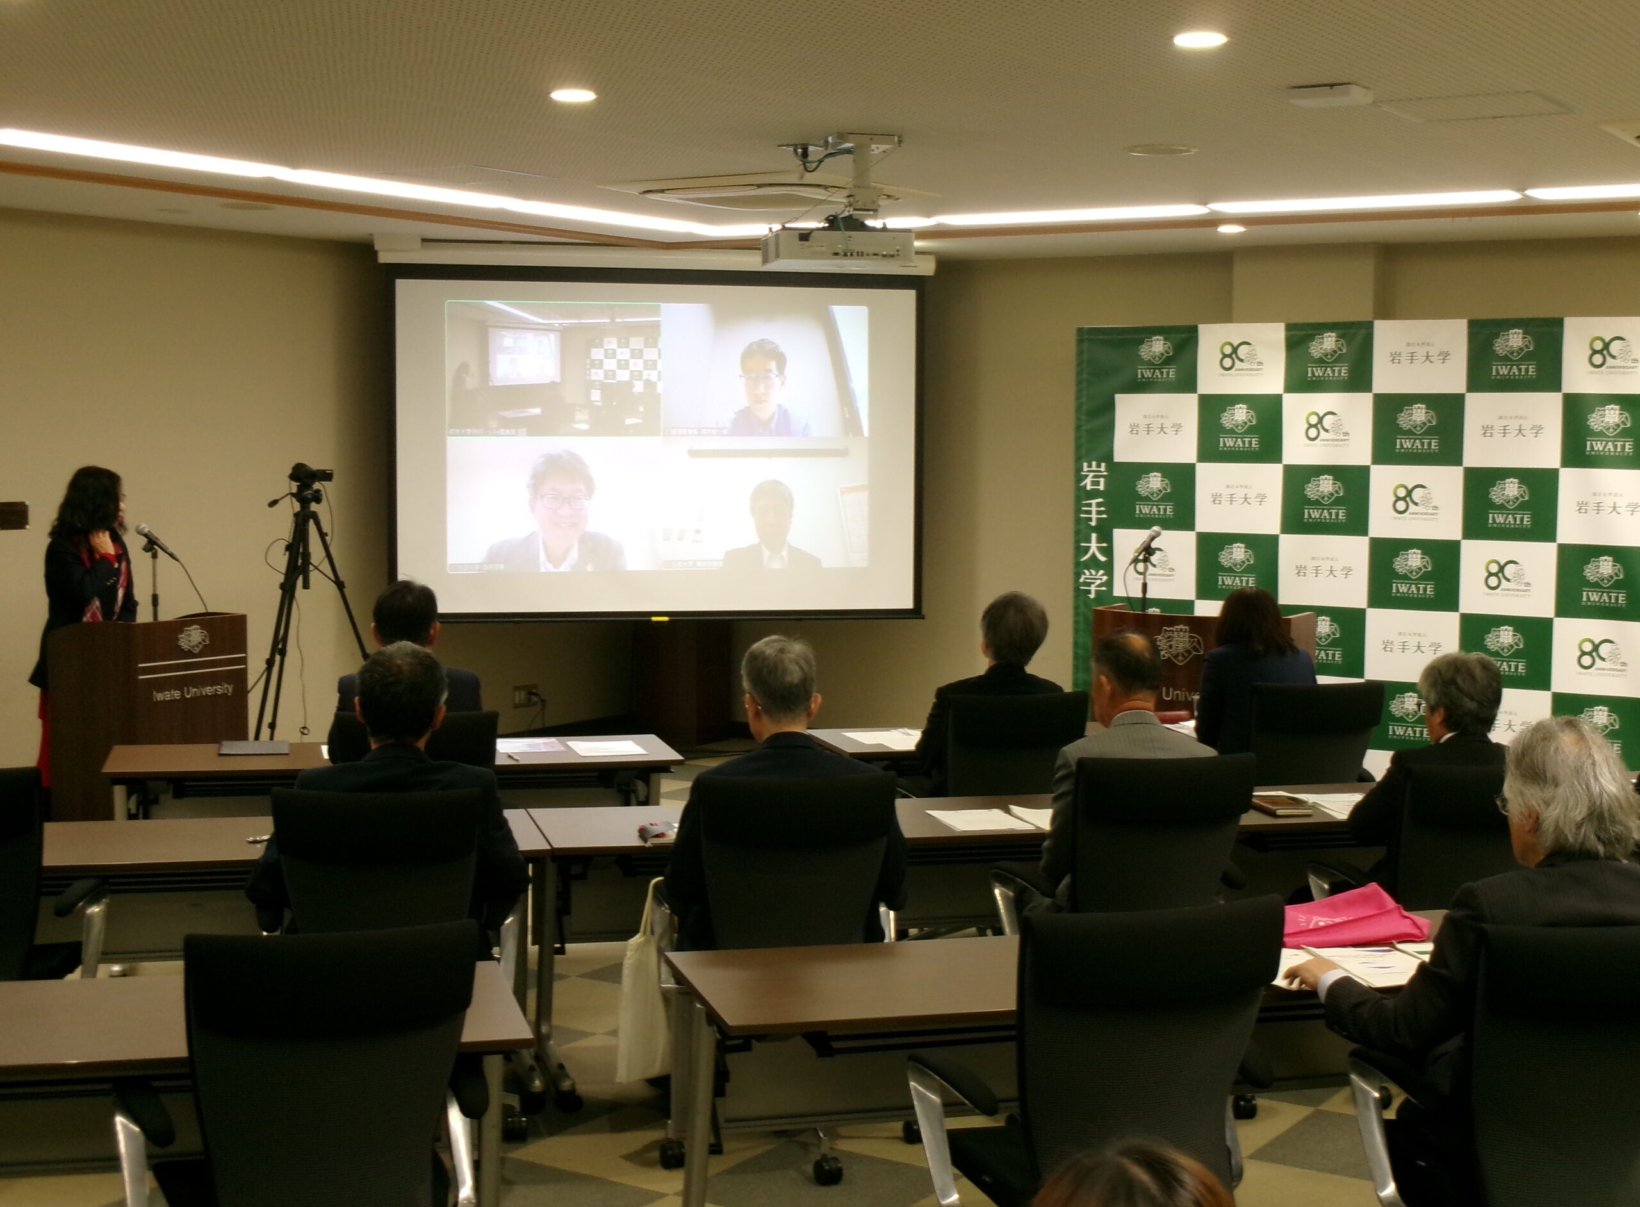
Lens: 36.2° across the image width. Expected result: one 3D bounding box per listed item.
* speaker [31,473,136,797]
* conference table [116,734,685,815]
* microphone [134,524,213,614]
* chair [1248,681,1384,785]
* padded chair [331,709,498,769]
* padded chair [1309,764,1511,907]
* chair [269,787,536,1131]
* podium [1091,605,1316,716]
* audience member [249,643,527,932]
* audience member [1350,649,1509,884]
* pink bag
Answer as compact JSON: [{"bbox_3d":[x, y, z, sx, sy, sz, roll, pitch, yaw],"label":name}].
[{"bbox_3d":[-2.662,0.278,9.066,0.320,1.570,0.450,2,5,15],"label":"speaker"},{"bbox_3d":[-1.351,0.824,8.001,1.780,0.700,0.600,-1,5,-12],"label":"conference table"},{"bbox_3d":[-2.309,-0.111,8.899,0.260,0.360,0.150,4,6,32],"label":"microphone"},{"bbox_3d":[1.425,0.706,8.049,0.660,0.970,0.660,-1,6,-18],"label":"chair"},{"bbox_3d":[-1.191,0.758,7.315,0.620,0.970,0.650,0,4,-13],"label":"padded chair"},{"bbox_3d":[1.623,0.844,6.625,0.660,0.970,0.660,-1,5,-11],"label":"padded chair"},{"bbox_3d":[-0.991,0.870,5.938,0.620,0.970,0.650,0,4,-8],"label":"chair"},{"bbox_3d":[1.587,0.530,10.340,0.880,1.040,0.520,2,4,23],"label":"podium"},{"bbox_3d":[-1.026,0.716,6.053,0.640,1.280,0.750,0,5,-7],"label":"audience member"},{"bbox_3d":[1.568,0.710,6.703,0.550,1.250,0.750,-1,4,-16],"label":"audience member"},{"bbox_3d":[1.140,0.663,5.504,0.390,0.120,0.260,-1,5,-15],"label":"pink bag"}]

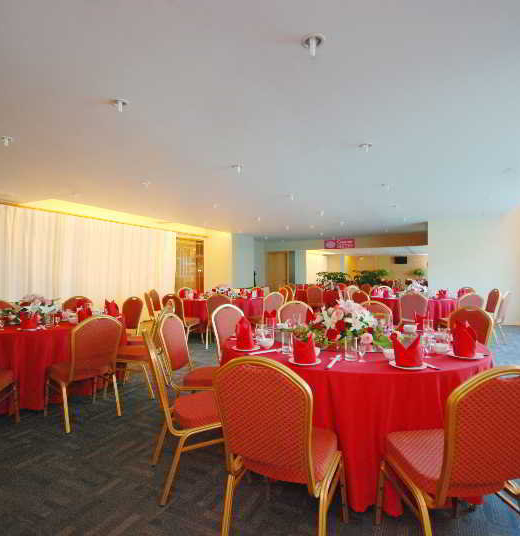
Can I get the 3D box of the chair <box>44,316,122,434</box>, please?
[{"bbox_3d":[-1.610,0.882,3.036,0.560,0.920,0.450,-1,-1,40],"label":"chair"}]

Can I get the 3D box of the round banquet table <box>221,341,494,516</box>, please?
[{"bbox_3d":[0.691,0.951,2.820,2.040,0.750,2.040,0,-1,0],"label":"round banquet table"}]

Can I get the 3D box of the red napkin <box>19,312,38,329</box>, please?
[{"bbox_3d":[-2.171,0.487,3.130,0.155,0.155,0.120,1,-1,-33],"label":"red napkin"}]

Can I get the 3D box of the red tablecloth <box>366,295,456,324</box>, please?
[{"bbox_3d":[3.500,1.020,7.570,2.000,0.755,2.000,0,-1,28],"label":"red tablecloth"}]

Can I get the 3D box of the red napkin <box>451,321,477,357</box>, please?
[{"bbox_3d":[1.330,0.460,2.173,0.155,0.200,0.120,0,-1,-45],"label":"red napkin"}]

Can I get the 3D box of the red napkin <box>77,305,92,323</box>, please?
[{"bbox_3d":[-1.923,0.500,3.657,0.120,0.190,0.150,-1,-1,21],"label":"red napkin"}]

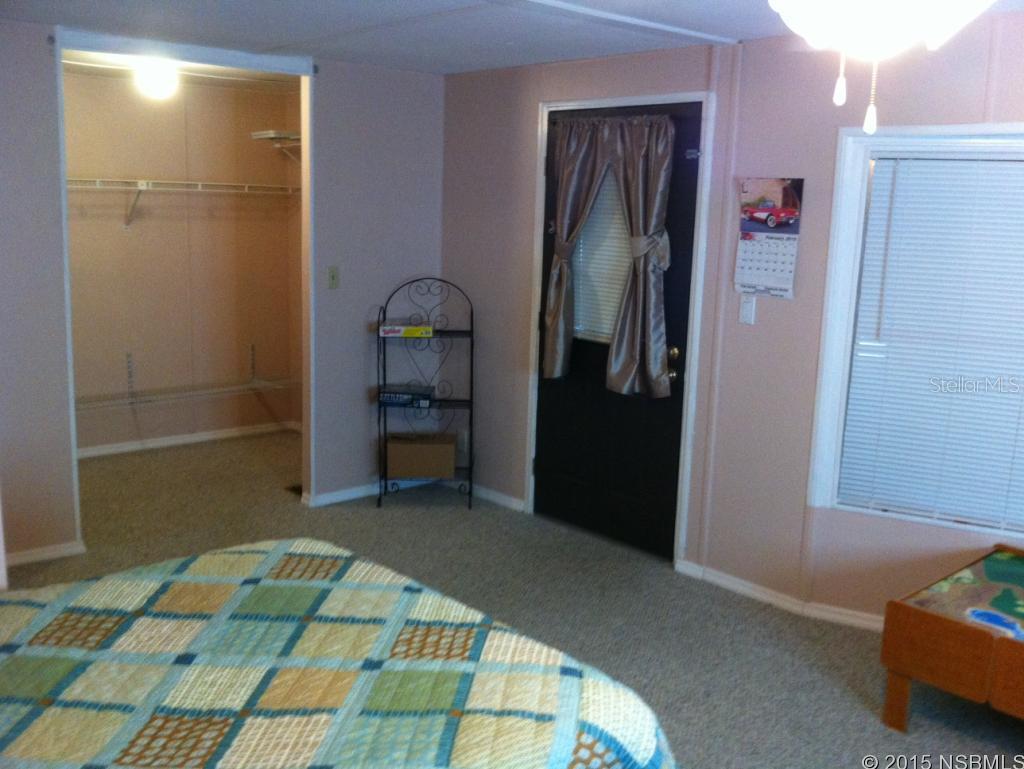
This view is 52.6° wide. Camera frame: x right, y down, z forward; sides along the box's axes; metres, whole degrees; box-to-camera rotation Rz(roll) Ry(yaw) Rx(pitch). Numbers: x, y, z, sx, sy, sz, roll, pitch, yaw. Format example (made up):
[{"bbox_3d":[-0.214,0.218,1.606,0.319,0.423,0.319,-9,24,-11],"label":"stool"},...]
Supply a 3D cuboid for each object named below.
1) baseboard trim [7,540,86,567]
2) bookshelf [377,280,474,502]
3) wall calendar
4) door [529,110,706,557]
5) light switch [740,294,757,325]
[{"bbox_3d":[-1.943,0.703,4.307,0.336,0.060,0.015,-7,14,-41],"label":"baseboard trim"},{"bbox_3d":[-0.417,0.045,5.165,0.455,1.129,0.225,1,10,-1],"label":"bookshelf"},{"bbox_3d":[0.969,-0.556,3.931,0.012,0.440,0.276,-7,14,-41],"label":"wall calendar"},{"bbox_3d":[0.451,-0.246,4.652,0.050,1.935,0.881,-7,14,-41],"label":"door"},{"bbox_3d":[0.918,-0.290,4.023,0.017,0.115,0.069,-7,14,-41],"label":"light switch"}]

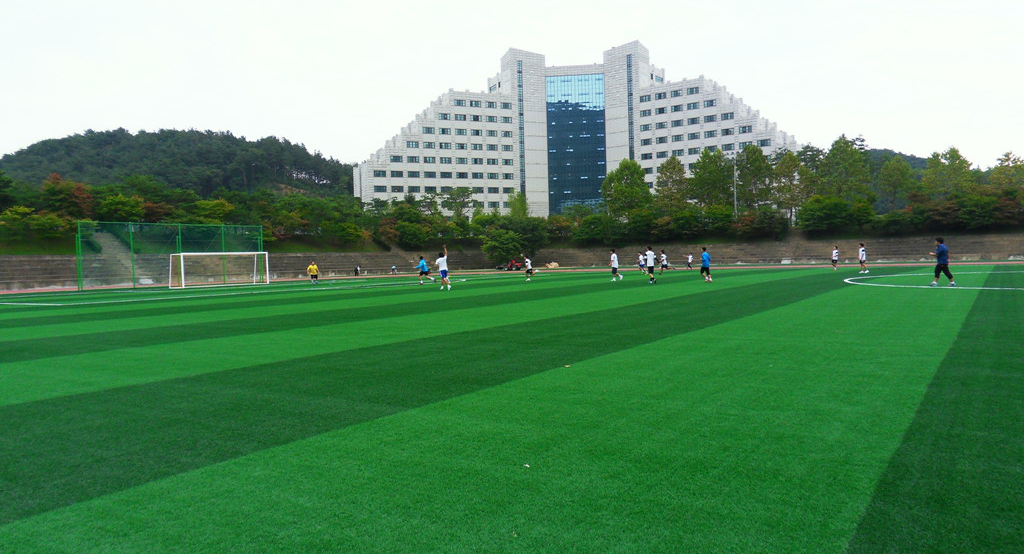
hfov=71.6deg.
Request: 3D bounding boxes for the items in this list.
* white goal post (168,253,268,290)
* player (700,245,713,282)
[{"bbox_3d":[-22.937,-0.539,55.968,1.870,2.530,7.500,-1,2,35],"label":"white goal post"},{"bbox_3d":[9.917,-0.627,36.200,0.520,1.780,0.560,-3,2,-38],"label":"player"}]

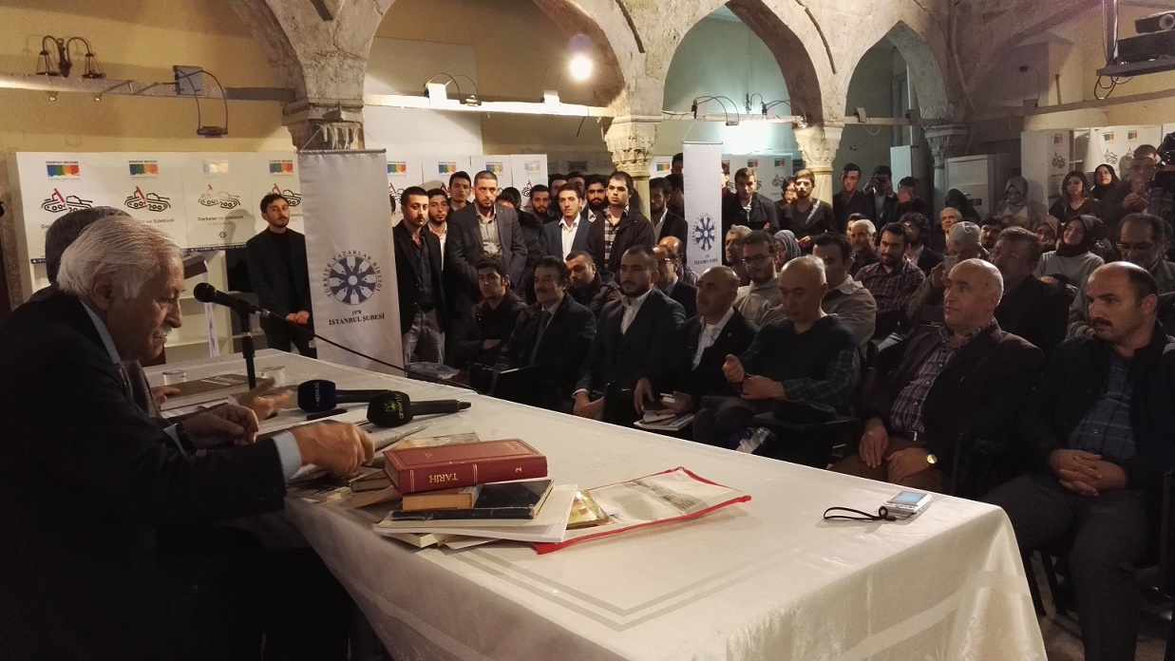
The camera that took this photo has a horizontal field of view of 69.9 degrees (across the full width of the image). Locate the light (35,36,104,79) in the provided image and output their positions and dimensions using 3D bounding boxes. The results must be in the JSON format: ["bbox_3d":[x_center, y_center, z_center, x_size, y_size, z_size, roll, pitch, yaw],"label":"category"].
[{"bbox_3d":[-3.323,-1.753,5.400,0.410,0.280,0.250,-10,12,-39],"label":"light"}]

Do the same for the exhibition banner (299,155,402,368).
[{"bbox_3d":[-1.286,-0.310,4.616,0.485,1.330,0.030,-6,6,-25],"label":"exhibition banner"}]

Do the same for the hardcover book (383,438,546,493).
[{"bbox_3d":[-0.208,0.224,1.419,0.242,0.035,0.148,-3,5,-22],"label":"hardcover book"}]

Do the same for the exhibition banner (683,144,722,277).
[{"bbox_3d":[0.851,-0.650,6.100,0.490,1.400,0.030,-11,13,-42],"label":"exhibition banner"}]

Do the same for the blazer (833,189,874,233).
[{"bbox_3d":[2.431,-0.926,7.685,0.460,0.700,0.280,-1,6,19],"label":"blazer"}]

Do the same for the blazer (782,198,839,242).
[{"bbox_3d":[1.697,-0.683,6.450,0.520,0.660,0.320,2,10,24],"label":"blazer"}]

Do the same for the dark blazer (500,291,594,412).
[{"bbox_3d":[-0.194,0.128,4.200,0.540,0.600,0.390,5,12,35],"label":"dark blazer"}]

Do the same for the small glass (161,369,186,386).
[{"bbox_3d":[-1.205,0.159,2.464,0.072,0.075,0.072,-2,9,0],"label":"small glass"}]

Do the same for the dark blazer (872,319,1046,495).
[{"bbox_3d":[1.215,0.260,2.760,0.560,0.600,0.430,6,12,39],"label":"dark blazer"}]

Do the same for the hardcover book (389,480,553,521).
[{"bbox_3d":[-0.190,0.285,1.425,0.235,0.018,0.153,-2,9,11],"label":"hardcover book"}]

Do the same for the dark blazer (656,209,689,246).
[{"bbox_3d":[0.561,-0.559,6.335,0.460,0.700,0.280,-1,6,25],"label":"dark blazer"}]

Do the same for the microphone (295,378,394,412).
[{"bbox_3d":[-0.740,0.201,2.580,0.280,0.097,0.095,-6,6,-26],"label":"microphone"}]

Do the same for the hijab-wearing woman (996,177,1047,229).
[{"bbox_3d":[3.961,-0.601,7.781,0.440,1.635,0.300,-1,6,27],"label":"hijab-wearing woman"}]

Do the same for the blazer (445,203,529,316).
[{"bbox_3d":[-0.613,-0.446,5.335,0.520,0.710,0.320,-4,6,-5],"label":"blazer"}]

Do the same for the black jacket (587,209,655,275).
[{"bbox_3d":[0.257,-0.487,5.835,0.480,0.700,0.290,-2,6,14],"label":"black jacket"}]

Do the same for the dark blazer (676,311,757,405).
[{"bbox_3d":[0.545,0.161,3.526,0.450,0.520,0.320,0,7,34],"label":"dark blazer"}]

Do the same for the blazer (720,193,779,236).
[{"bbox_3d":[1.314,-0.745,6.735,0.480,0.700,0.300,-2,6,12],"label":"blazer"}]

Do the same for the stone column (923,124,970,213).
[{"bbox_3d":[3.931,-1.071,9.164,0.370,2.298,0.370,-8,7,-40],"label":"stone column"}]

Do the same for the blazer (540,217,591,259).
[{"bbox_3d":[-0.125,-0.489,6.185,0.460,0.700,0.270,-3,6,3],"label":"blazer"}]

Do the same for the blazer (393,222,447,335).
[{"bbox_3d":[-1.041,-0.316,5.150,0.470,0.720,0.280,-7,11,-26],"label":"blazer"}]

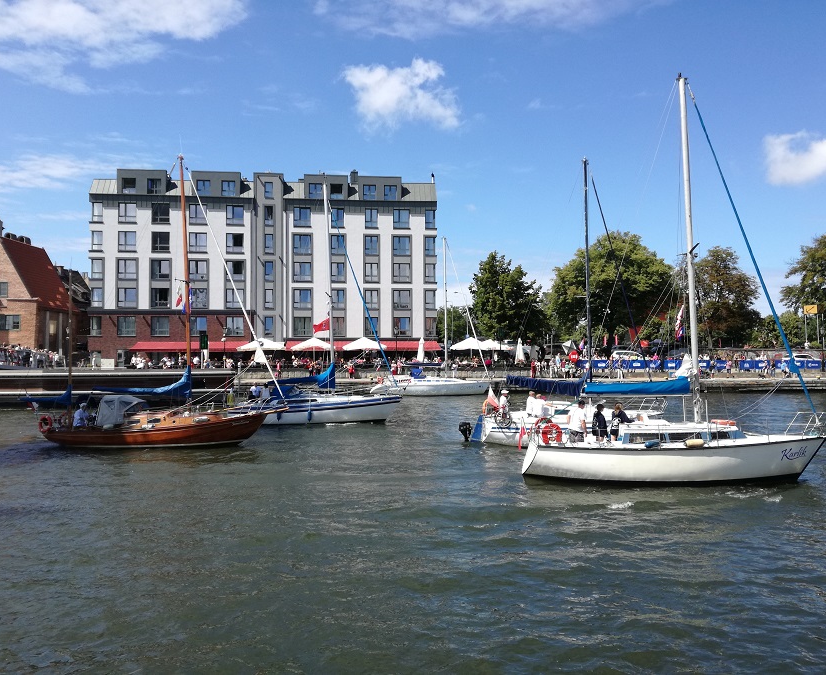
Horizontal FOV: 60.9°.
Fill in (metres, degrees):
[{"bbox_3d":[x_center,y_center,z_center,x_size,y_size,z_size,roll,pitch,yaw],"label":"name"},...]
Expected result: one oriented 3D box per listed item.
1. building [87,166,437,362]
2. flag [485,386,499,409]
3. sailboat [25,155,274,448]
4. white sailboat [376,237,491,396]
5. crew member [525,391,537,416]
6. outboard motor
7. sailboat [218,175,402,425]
[{"bbox_3d":[-16.864,-7.437,85.483,37.800,21.100,16.000,0,-1,-6],"label":"building"},{"bbox_3d":[3.214,2.430,28.165,0.560,0.920,0.200,0,-1,0],"label":"flag"},{"bbox_3d":[-10.163,-1.462,27.627,10.144,11.386,2.700,0,-1,-2],"label":"sailboat"},{"bbox_3d":[1.543,-1.710,57.035,9.825,12.819,3.100,0,-1,-2],"label":"white sailboat"},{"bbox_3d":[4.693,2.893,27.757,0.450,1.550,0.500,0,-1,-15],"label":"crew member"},{"bbox_3d":[2.101,3.932,28.041,0.580,1.100,0.400,0,-1,0],"label":"outboard motor"},{"bbox_3d":[-5.208,-1.993,36.236,9.437,12.721,3.000,0,-1,-4],"label":"sailboat"}]

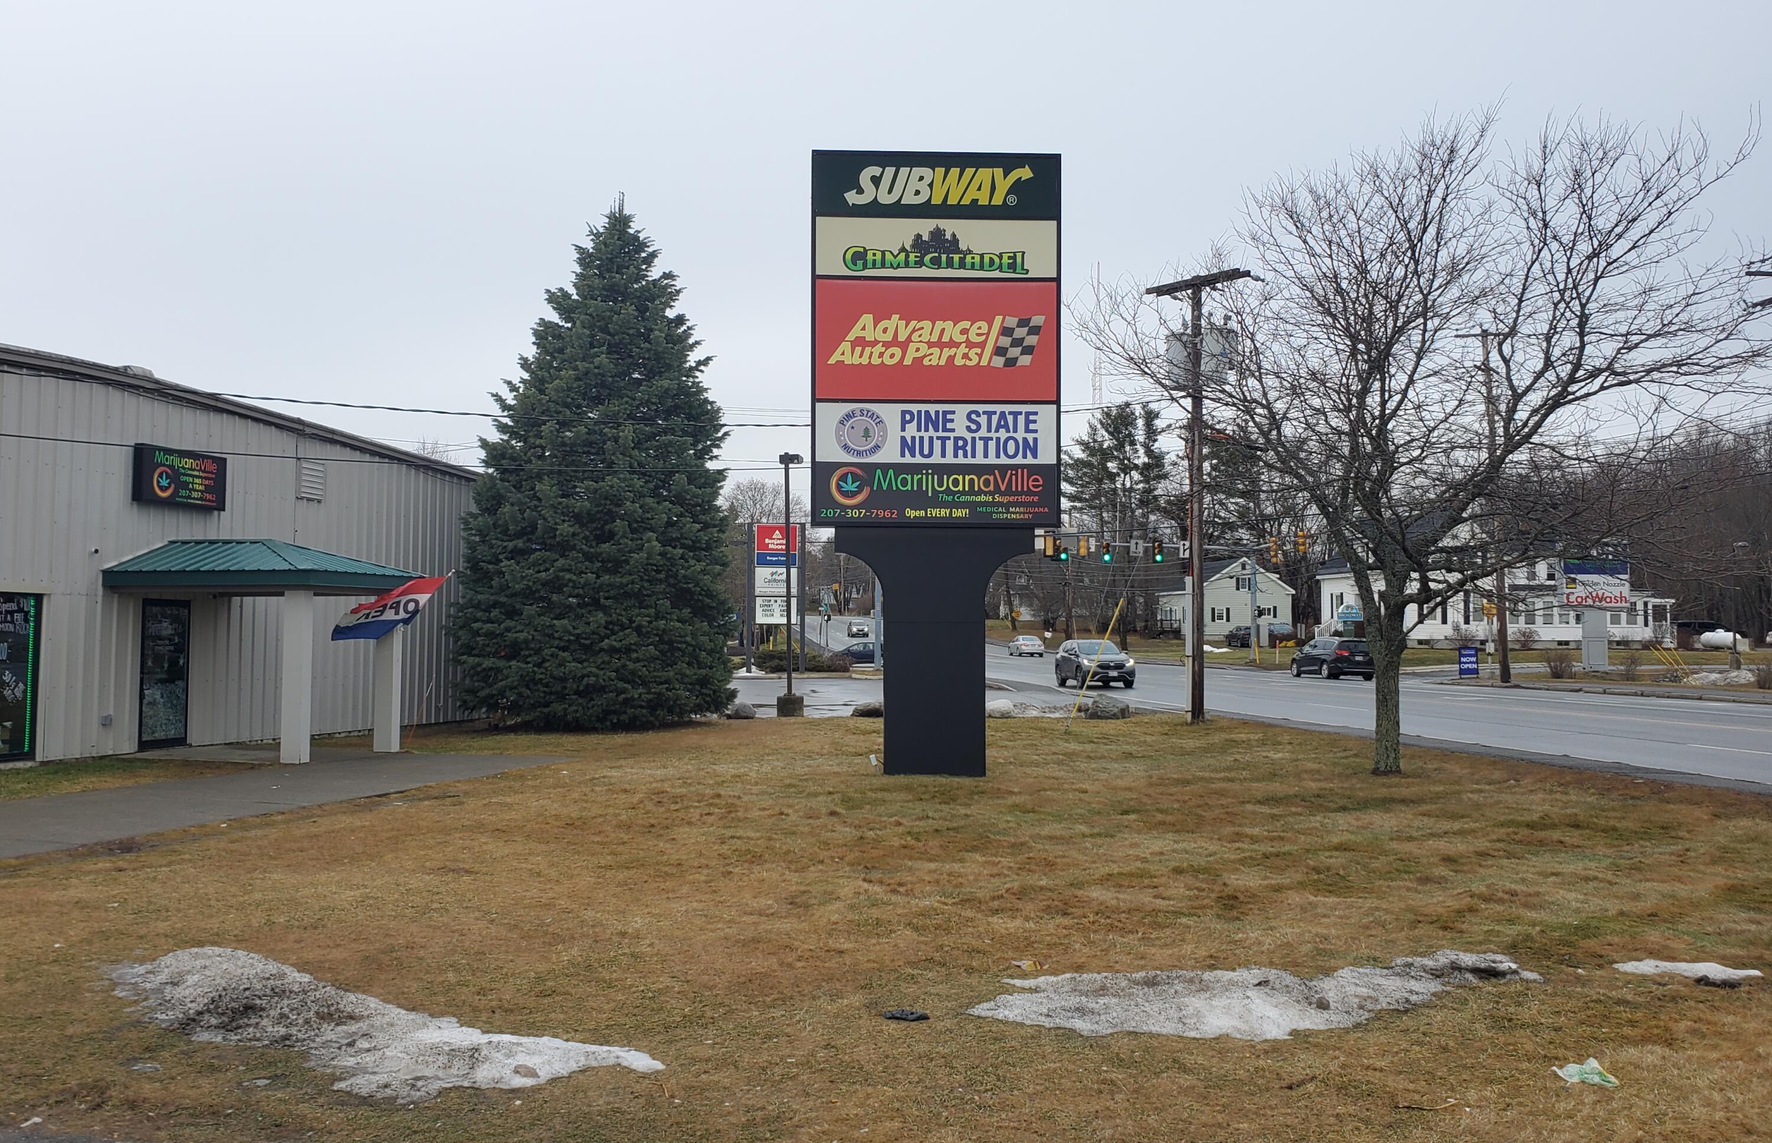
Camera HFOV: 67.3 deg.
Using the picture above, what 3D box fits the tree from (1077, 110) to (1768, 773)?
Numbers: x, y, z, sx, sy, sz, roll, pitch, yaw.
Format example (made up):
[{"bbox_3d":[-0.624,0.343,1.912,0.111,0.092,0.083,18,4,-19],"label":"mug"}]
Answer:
[{"bbox_3d":[6.740,-1.656,16.715,8.400,8.350,7.800,0,-3,0],"label":"tree"}]

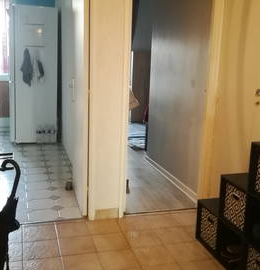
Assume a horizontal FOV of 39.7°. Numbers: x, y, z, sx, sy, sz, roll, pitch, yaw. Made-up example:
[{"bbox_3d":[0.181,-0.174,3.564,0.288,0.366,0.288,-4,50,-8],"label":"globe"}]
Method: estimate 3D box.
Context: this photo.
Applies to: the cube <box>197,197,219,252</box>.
[{"bbox_3d":[0.715,0.695,2.728,0.300,0.314,0.312,-1,12,-16],"label":"cube"}]

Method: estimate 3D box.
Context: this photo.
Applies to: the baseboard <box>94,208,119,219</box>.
[{"bbox_3d":[-0.202,0.690,3.144,0.215,0.090,0.015,-1,12,-16],"label":"baseboard"}]

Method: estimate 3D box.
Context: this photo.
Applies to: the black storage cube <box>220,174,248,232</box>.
[{"bbox_3d":[0.806,0.462,2.384,0.300,0.314,0.312,-1,12,-16],"label":"black storage cube"}]

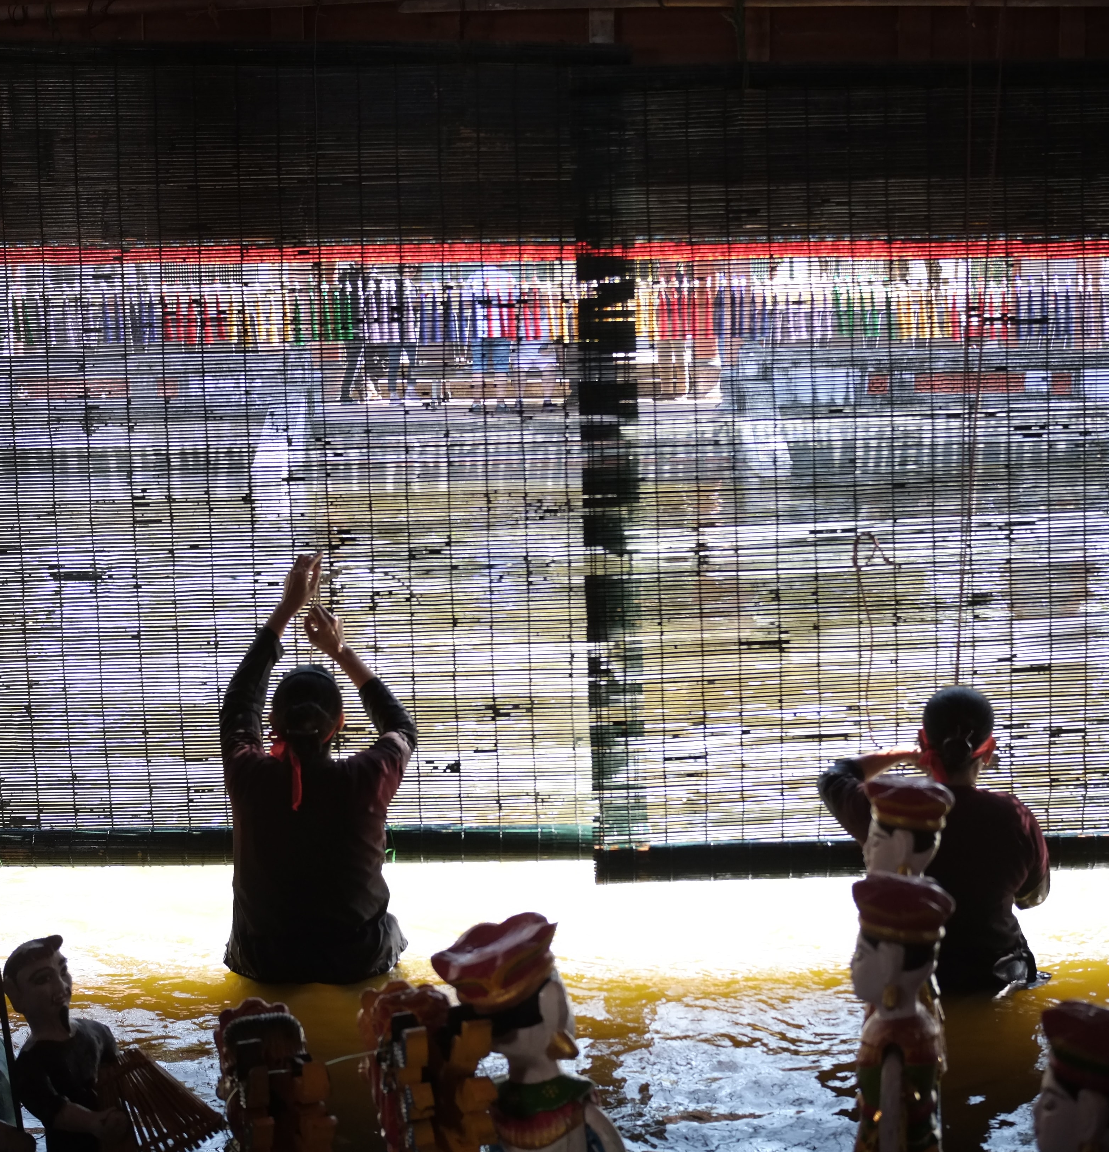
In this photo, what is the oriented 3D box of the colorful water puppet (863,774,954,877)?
[{"bbox_3d":[0.517,0.554,2.877,0.160,0.520,0.180,0,6,12],"label":"colorful water puppet"}]

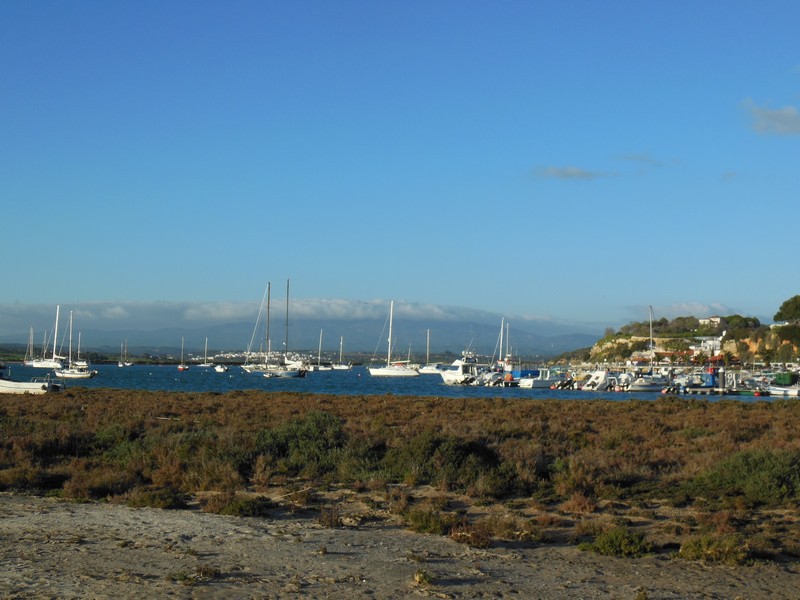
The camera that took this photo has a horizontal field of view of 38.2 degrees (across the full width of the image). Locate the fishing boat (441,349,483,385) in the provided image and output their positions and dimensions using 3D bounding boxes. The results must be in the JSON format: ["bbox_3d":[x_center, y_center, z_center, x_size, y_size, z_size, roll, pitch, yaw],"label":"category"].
[{"bbox_3d":[7.157,7.507,128.107,2.800,4.000,7.600,2,-4,-35],"label":"fishing boat"}]

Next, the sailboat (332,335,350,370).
[{"bbox_3d":[-17.538,16.019,350.273,7.200,10.200,2.500,-1,-4,29],"label":"sailboat"}]

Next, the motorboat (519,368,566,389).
[{"bbox_3d":[15.157,8.271,122.058,5.400,2.150,2.000,2,-4,-33],"label":"motorboat"}]

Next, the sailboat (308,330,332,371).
[{"bbox_3d":[-22.668,14.143,330.322,8.200,12.000,2.800,-1,-3,28],"label":"sailboat"}]

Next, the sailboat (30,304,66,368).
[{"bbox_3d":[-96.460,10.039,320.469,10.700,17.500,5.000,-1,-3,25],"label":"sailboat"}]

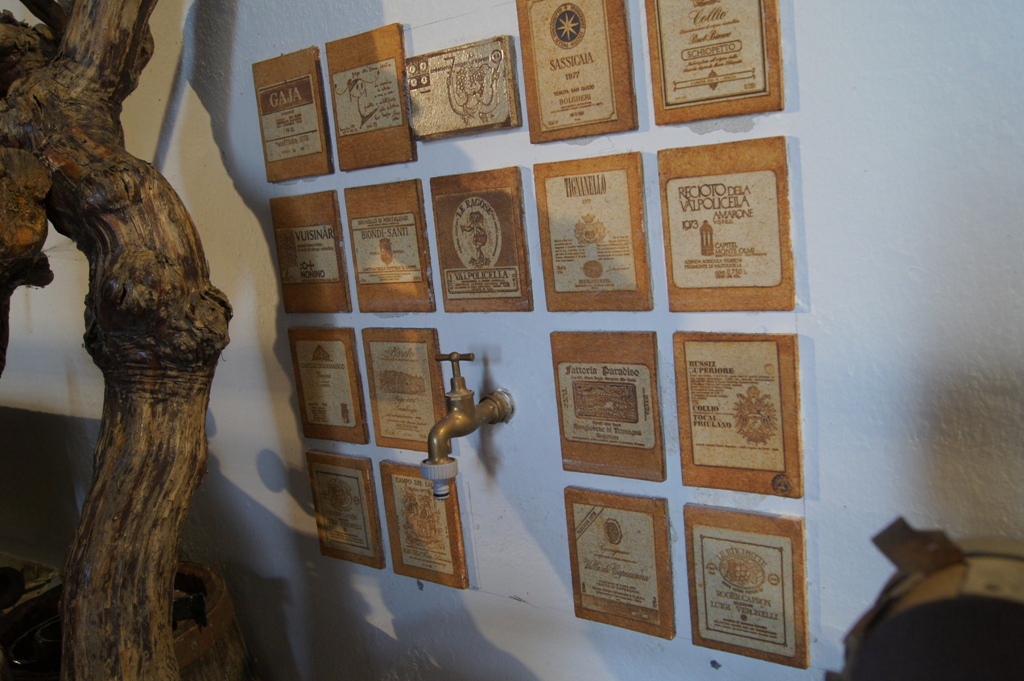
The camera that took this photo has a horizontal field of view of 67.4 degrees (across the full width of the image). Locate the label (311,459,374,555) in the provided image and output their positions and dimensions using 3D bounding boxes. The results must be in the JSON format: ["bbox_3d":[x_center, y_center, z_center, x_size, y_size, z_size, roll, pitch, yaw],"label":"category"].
[{"bbox_3d":[-0.229,0.230,1.046,0.094,0.122,0.006,0,10,33],"label":"label"}]

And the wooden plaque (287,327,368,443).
[{"bbox_3d":[-0.243,0.059,1.021,0.115,0.151,0.009,0,10,33],"label":"wooden plaque"}]

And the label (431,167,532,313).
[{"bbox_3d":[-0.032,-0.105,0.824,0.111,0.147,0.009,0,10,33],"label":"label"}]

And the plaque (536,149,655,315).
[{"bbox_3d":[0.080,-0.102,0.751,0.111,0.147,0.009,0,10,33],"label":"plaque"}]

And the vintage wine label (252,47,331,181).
[{"bbox_3d":[-0.294,-0.298,1.028,0.121,0.161,0.010,1,11,33],"label":"vintage wine label"}]

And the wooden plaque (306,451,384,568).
[{"bbox_3d":[-0.225,0.229,1.046,0.115,0.151,0.009,0,10,33],"label":"wooden plaque"}]

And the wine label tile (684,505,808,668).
[{"bbox_3d":[0.229,0.239,0.754,0.115,0.151,0.009,0,10,33],"label":"wine label tile"}]

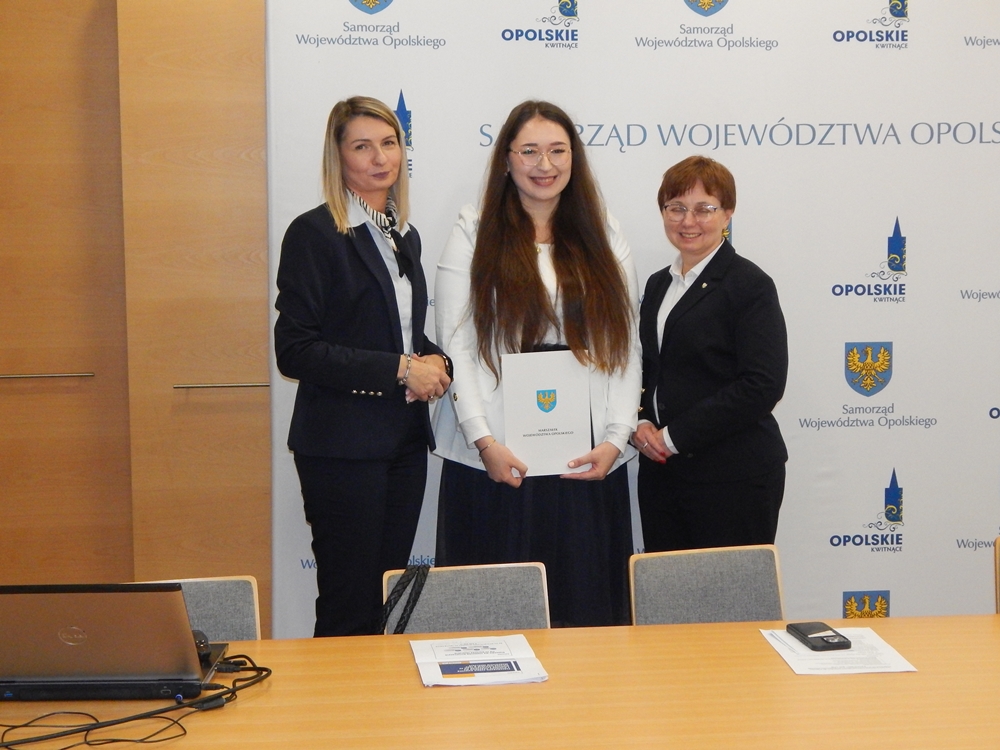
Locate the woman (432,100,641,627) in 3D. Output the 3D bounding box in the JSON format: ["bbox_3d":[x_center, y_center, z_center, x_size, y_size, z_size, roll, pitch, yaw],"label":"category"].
[{"bbox_3d":[0.086,0.263,3.627,0.480,1.760,0.340,-1,5,-2],"label":"woman"}]

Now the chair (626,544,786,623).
[{"bbox_3d":[0.513,0.799,3.234,0.450,0.805,0.530,-2,5,-17],"label":"chair"}]

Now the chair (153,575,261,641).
[{"bbox_3d":[-0.606,0.831,2.987,0.450,0.805,0.530,-1,5,-11],"label":"chair"}]

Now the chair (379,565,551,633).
[{"bbox_3d":[-0.015,0.818,3.078,0.450,0.805,0.530,-2,5,-13],"label":"chair"}]

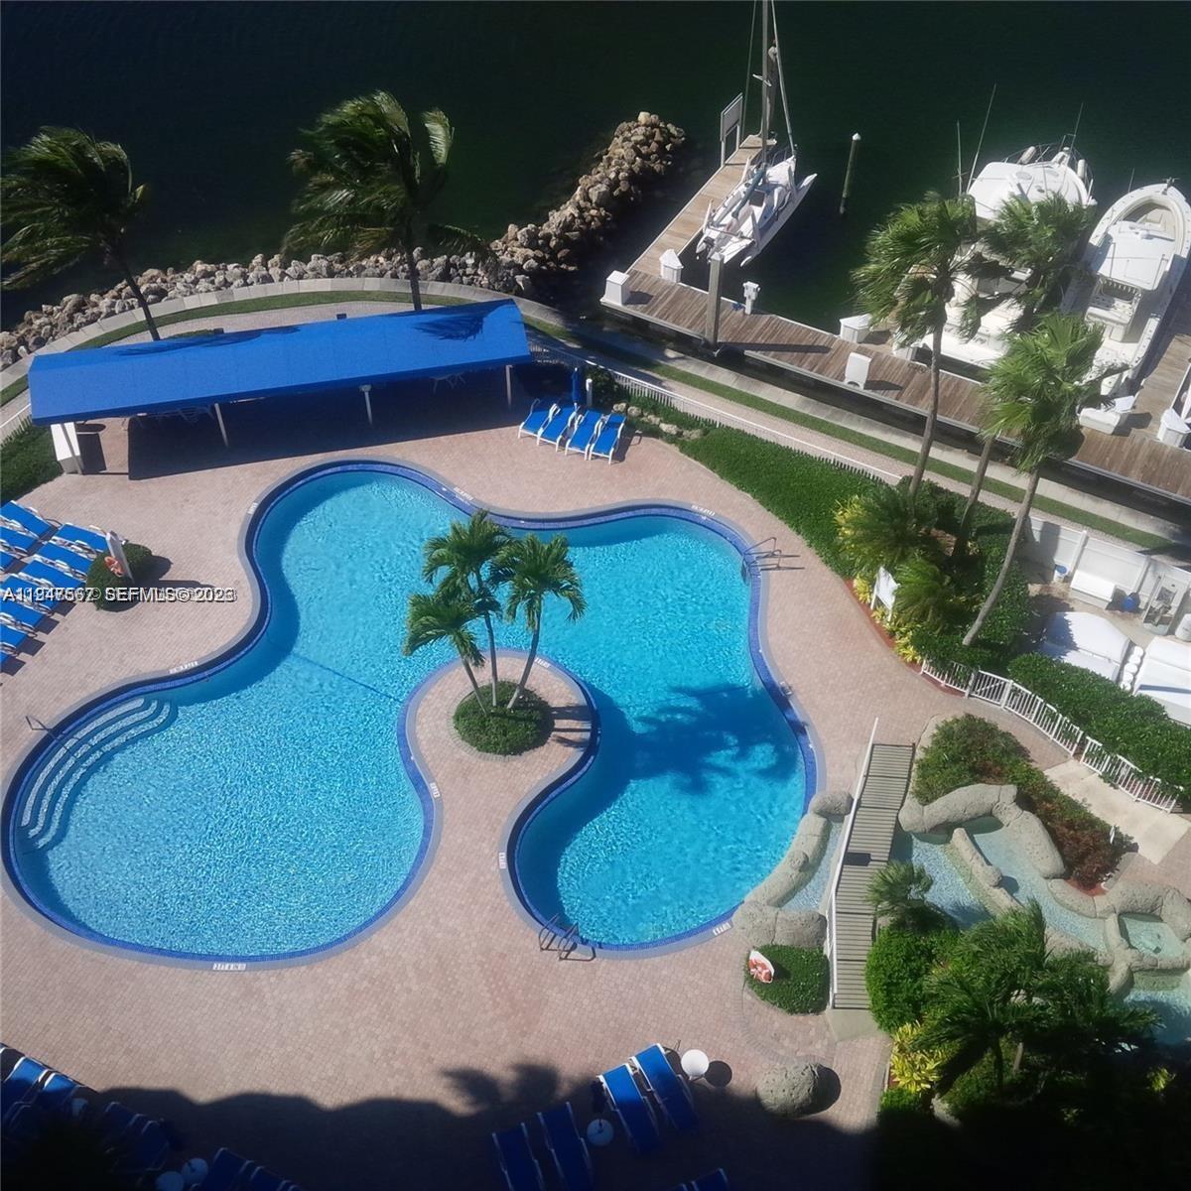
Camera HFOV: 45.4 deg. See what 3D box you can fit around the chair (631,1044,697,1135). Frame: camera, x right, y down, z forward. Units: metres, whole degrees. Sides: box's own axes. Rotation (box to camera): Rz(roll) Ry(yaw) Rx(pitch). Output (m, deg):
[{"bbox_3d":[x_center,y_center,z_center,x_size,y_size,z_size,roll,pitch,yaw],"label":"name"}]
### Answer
[{"bbox_3d":[1.442,9.979,28.696,0.700,0.620,1.850,-21,52,-17],"label":"chair"}]

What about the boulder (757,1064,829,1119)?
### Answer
[{"bbox_3d":[4.304,10.865,31.230,1.500,0.850,1.200,0,48,0],"label":"boulder"}]

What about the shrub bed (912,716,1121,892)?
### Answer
[{"bbox_3d":[10.367,5.306,35.217,3.200,0.700,5.400,-31,54,-25],"label":"shrub bed"}]

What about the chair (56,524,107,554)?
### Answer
[{"bbox_3d":[-13.701,-1.453,38.283,1.800,0.620,0.690,18,51,15],"label":"chair"}]

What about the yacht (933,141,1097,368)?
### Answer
[{"bbox_3d":[14.506,-12.018,48.818,4.100,4.400,11.040,22,52,18],"label":"yacht"}]

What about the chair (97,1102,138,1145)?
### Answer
[{"bbox_3d":[-9.627,10.676,27.503,0.690,0.620,1.800,20,51,17],"label":"chair"}]

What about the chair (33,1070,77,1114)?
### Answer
[{"bbox_3d":[-12.027,11.304,30.907,0.720,0.580,1.930,21,51,17],"label":"chair"}]

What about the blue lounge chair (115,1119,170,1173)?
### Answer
[{"bbox_3d":[-8.768,11.003,27.794,0.700,0.620,1.850,19,52,16],"label":"blue lounge chair"}]

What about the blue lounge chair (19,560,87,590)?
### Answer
[{"bbox_3d":[-14.461,-0.495,37.806,1.850,0.620,0.700,22,52,18],"label":"blue lounge chair"}]

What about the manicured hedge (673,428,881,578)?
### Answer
[{"bbox_3d":[5.620,-3.314,40.163,2.730,0.800,6.740,-31,56,-24],"label":"manicured hedge"}]

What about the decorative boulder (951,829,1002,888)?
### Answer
[{"bbox_3d":[8.609,5.960,32.168,0.500,0.550,1.650,-22,52,-19],"label":"decorative boulder"}]

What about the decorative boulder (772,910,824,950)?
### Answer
[{"bbox_3d":[4.410,7.224,30.672,1.150,0.650,0.900,0,48,0],"label":"decorative boulder"}]

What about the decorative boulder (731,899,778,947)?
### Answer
[{"bbox_3d":[3.473,7.129,30.816,1.000,0.550,1.000,0,48,0],"label":"decorative boulder"}]

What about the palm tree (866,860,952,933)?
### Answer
[{"bbox_3d":[6.767,6.609,30.922,1.850,1.700,1.850,0,49,0],"label":"palm tree"}]

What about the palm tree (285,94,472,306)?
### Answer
[{"bbox_3d":[-6.873,-12.030,46.488,6.000,8.600,5.000,0,48,0],"label":"palm tree"}]

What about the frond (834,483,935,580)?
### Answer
[{"bbox_3d":[7.610,-1.656,37.727,2.700,2.300,2.700,0,49,0],"label":"frond"}]

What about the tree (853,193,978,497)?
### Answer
[{"bbox_3d":[7.567,-5.176,35.959,2.950,9.300,2.950,0,48,0],"label":"tree"}]

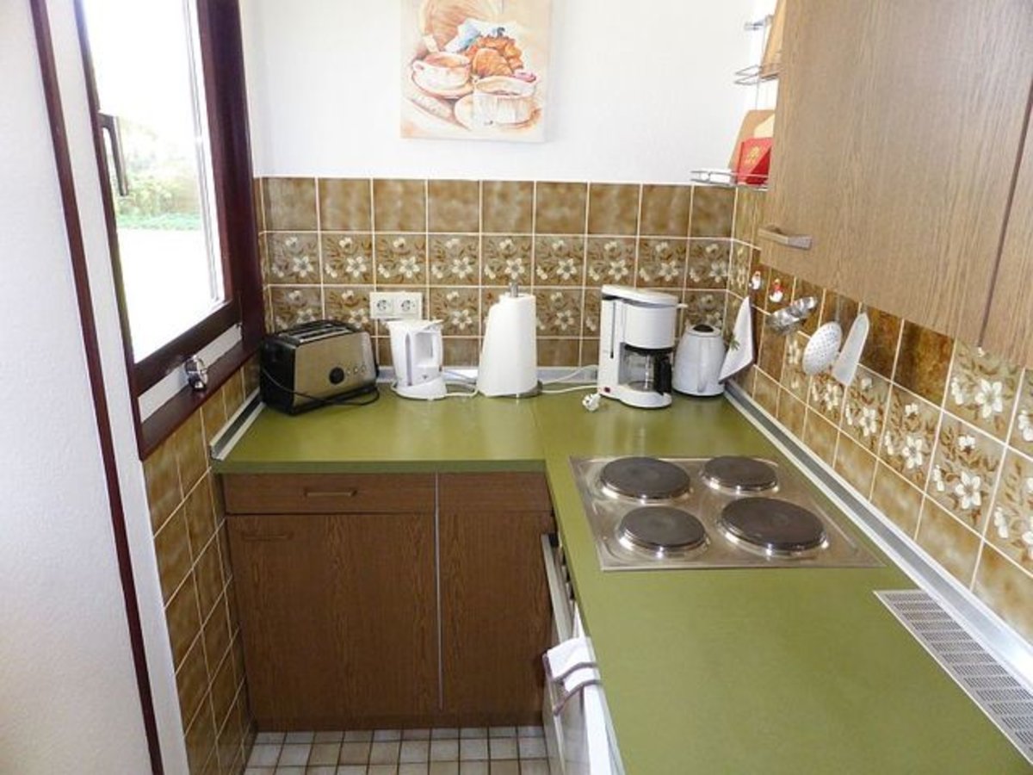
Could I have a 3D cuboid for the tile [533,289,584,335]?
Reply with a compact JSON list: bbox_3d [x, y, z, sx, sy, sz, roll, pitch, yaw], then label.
[{"bbox_3d":[0.121,-0.223,2.143,0.149,0.149,0.012,0,18,-3],"label":"tile"}]

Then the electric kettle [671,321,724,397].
[{"bbox_3d":[0.537,-0.086,2.084,0.157,0.195,0.190,4,18,7],"label":"electric kettle"}]

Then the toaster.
[{"bbox_3d":[-0.543,-0.074,1.977,0.160,0.191,0.297,13,21,32],"label":"toaster"}]

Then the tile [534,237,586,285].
[{"bbox_3d":[0.124,-0.364,2.087,0.149,0.149,0.010,0,18,-4],"label":"tile"}]

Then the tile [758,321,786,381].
[{"bbox_3d":[0.655,-0.103,1.819,0.010,0.149,0.149,0,18,-4],"label":"tile"}]

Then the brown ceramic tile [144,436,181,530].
[{"bbox_3d":[-0.668,0.181,1.348,0.010,0.149,0.149,0,18,-4],"label":"brown ceramic tile"}]

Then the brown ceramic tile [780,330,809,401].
[{"bbox_3d":[0.680,-0.055,1.709,0.012,0.149,0.149,0,18,-3],"label":"brown ceramic tile"}]

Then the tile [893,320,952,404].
[{"bbox_3d":[0.693,-0.059,1.201,0.010,0.149,0.149,0,18,-4],"label":"tile"}]

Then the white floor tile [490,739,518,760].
[{"bbox_3d":[-0.035,0.950,1.875,0.073,0.010,0.073,0,18,-3],"label":"white floor tile"}]

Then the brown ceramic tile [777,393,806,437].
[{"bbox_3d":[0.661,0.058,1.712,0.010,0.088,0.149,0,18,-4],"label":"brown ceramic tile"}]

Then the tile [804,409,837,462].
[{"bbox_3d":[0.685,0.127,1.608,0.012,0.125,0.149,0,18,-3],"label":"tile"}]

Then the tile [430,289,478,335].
[{"bbox_3d":[-0.182,-0.221,2.114,0.149,0.149,0.010,0,18,-4],"label":"tile"}]

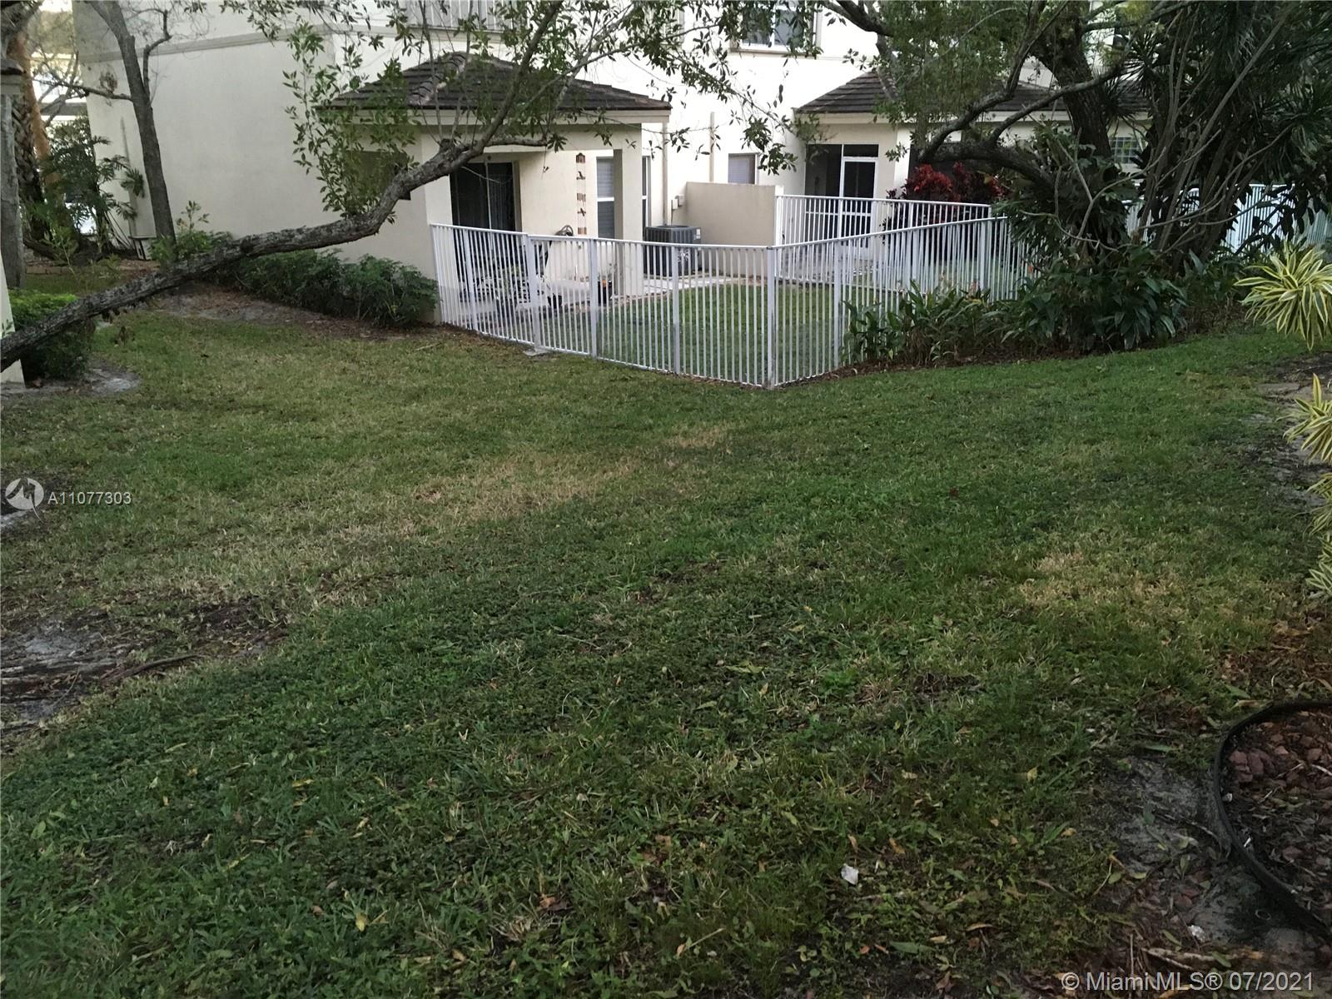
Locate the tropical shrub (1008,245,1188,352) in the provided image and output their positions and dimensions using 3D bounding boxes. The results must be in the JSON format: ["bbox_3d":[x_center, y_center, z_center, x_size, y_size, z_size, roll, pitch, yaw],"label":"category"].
[{"bbox_3d":[5.439,-2.598,14.019,1.950,1.140,1.600,7,20,20],"label":"tropical shrub"}]

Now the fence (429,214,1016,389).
[{"bbox_3d":[0.798,-3.094,15.424,5.150,1.540,6.300,-18,25,-41],"label":"fence"}]

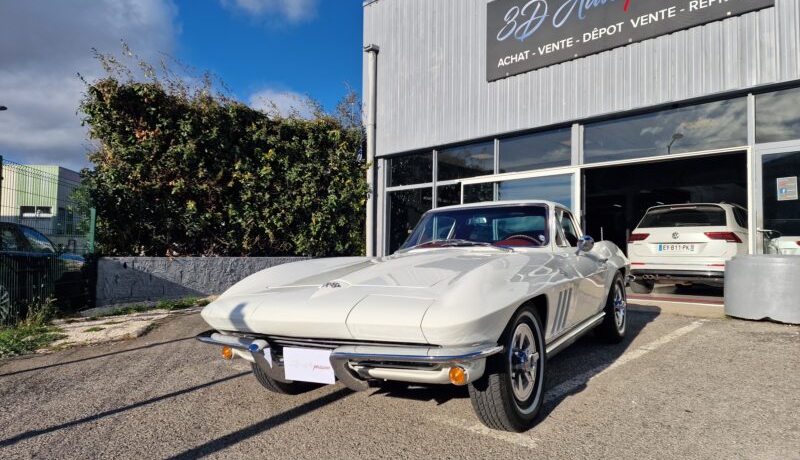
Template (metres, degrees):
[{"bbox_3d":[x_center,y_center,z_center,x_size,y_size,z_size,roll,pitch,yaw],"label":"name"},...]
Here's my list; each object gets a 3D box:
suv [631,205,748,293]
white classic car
[{"bbox_3d":[6.140,0.370,10.400,1.860,1.660,4.550,-2,-3,44],"label":"suv"},{"bbox_3d":[0.657,0.388,4.170,1.780,1.260,4.450,-2,-2,31],"label":"white classic car"}]

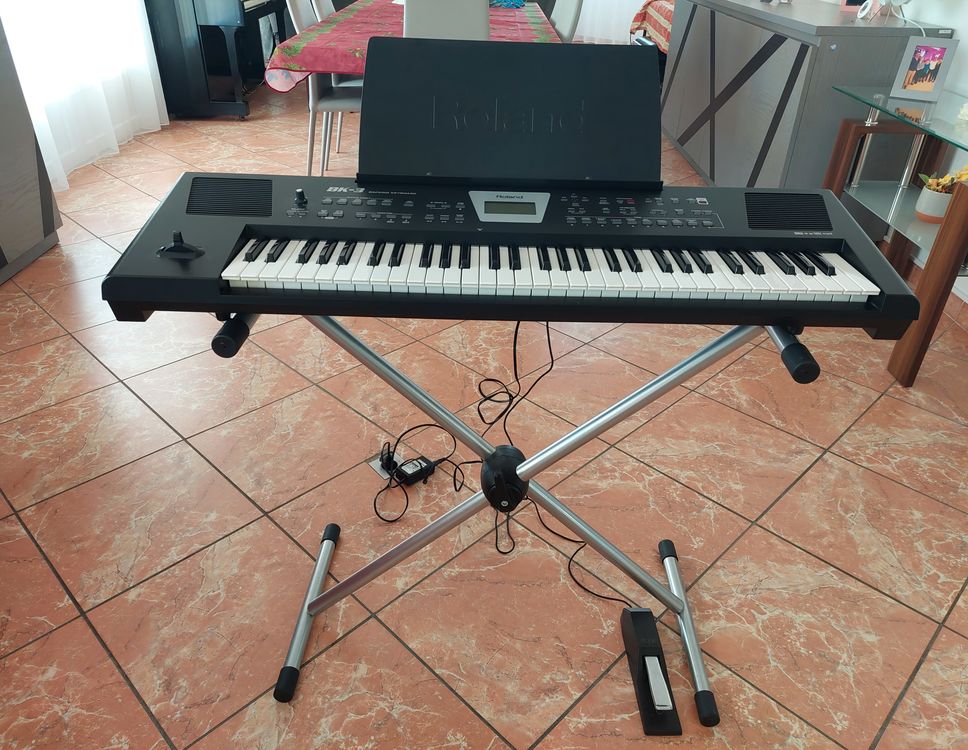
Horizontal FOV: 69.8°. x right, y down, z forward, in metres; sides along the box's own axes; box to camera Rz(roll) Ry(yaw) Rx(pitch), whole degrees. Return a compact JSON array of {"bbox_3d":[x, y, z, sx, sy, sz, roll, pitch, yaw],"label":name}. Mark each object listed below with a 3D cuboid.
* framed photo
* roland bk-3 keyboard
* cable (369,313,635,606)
[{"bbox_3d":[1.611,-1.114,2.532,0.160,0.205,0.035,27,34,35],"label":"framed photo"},{"bbox_3d":[0.039,-0.182,1.015,1.045,0.118,0.316,1,31,0],"label":"roland bk-3 keyboard"},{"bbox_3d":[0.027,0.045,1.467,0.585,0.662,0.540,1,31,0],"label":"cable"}]

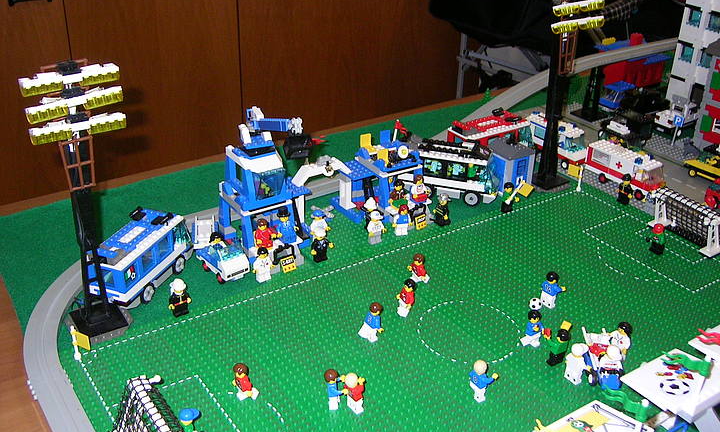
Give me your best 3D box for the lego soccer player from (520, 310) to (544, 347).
[{"bbox_3d":[0.178,0.114,0.758,0.025,0.041,0.022,-17,32,-29],"label":"lego soccer player"}]

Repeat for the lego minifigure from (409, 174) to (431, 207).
[{"bbox_3d":[0.078,-0.037,0.991,0.025,0.034,0.018,-17,32,-29],"label":"lego minifigure"}]

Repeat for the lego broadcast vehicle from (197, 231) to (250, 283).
[{"bbox_3d":[-0.161,0.046,0.873,0.035,0.042,0.064,-22,36,-36],"label":"lego broadcast vehicle"}]

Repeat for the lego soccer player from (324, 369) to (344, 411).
[{"bbox_3d":[-0.022,0.155,0.678,0.018,0.040,0.024,-1,28,-3],"label":"lego soccer player"}]

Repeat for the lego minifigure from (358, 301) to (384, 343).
[{"bbox_3d":[0.012,0.108,0.768,0.021,0.040,0.024,-16,33,-28],"label":"lego minifigure"}]

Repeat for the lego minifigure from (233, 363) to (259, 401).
[{"bbox_3d":[-0.105,0.152,0.685,0.021,0.037,0.024,-16,33,-28],"label":"lego minifigure"}]

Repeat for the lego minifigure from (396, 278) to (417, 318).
[{"bbox_3d":[0.050,0.087,0.807,0.017,0.040,0.024,-19,34,-32],"label":"lego minifigure"}]

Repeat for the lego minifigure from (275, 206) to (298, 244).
[{"bbox_3d":[-0.089,0.011,0.910,0.024,0.047,0.014,-22,36,-36],"label":"lego minifigure"}]

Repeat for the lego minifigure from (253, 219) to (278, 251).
[{"bbox_3d":[-0.114,0.018,0.886,0.025,0.034,0.018,-17,32,-29],"label":"lego minifigure"}]

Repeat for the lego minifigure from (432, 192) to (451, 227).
[{"bbox_3d":[0.110,-0.010,0.989,0.015,0.041,0.025,-20,35,-33],"label":"lego minifigure"}]

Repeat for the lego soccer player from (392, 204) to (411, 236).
[{"bbox_3d":[0.054,0.005,0.959,0.025,0.040,0.014,-5,29,-11],"label":"lego soccer player"}]

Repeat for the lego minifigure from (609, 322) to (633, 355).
[{"bbox_3d":[0.258,0.124,0.740,0.016,0.041,0.025,-17,32,-29],"label":"lego minifigure"}]

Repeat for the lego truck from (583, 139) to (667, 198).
[{"bbox_3d":[0.387,-0.068,1.095,0.035,0.054,0.118,-19,34,-32],"label":"lego truck"}]

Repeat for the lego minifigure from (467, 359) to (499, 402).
[{"bbox_3d":[0.115,0.149,0.690,0.023,0.041,0.025,-17,32,-29],"label":"lego minifigure"}]

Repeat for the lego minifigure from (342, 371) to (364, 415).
[{"bbox_3d":[-0.002,0.157,0.674,0.018,0.041,0.025,-17,32,-29],"label":"lego minifigure"}]

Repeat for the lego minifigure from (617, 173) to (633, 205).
[{"bbox_3d":[0.372,-0.039,1.046,0.015,0.041,0.025,-17,32,-29],"label":"lego minifigure"}]

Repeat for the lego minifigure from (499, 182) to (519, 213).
[{"bbox_3d":[0.203,-0.025,1.020,0.025,0.040,0.015,-14,32,-26],"label":"lego minifigure"}]

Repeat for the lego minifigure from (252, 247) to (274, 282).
[{"bbox_3d":[-0.112,0.056,0.862,0.025,0.041,0.015,-17,32,-29],"label":"lego minifigure"}]

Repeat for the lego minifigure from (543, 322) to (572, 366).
[{"bbox_3d":[0.191,0.122,0.739,0.026,0.044,0.023,-17,32,-29],"label":"lego minifigure"}]

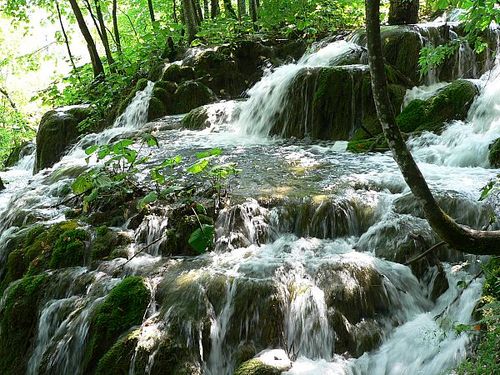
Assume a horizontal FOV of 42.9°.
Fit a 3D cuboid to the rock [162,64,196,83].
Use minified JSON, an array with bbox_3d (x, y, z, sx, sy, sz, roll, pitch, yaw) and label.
[{"bbox_3d":[-0.965,-1.561,8.700,0.451,0.241,0.420,0,11,0],"label":"rock"}]

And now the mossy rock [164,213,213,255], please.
[{"bbox_3d":[-0.435,0.340,4.500,0.357,0.291,0.320,0,11,0],"label":"mossy rock"}]

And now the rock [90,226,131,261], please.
[{"bbox_3d":[-0.966,0.388,4.400,0.269,0.231,0.270,0,11,0],"label":"rock"}]

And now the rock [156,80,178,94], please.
[{"bbox_3d":[-1.091,-1.306,8.300,0.304,0.179,0.320,0,11,0],"label":"rock"}]

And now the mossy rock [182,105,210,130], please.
[{"bbox_3d":[-0.631,-0.826,7.500,0.321,0.301,0.360,0,11,0],"label":"mossy rock"}]

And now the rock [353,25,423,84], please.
[{"bbox_3d":[1.861,-1.786,8.600,0.919,0.769,0.850,0,11,0],"label":"rock"}]

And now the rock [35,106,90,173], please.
[{"bbox_3d":[-1.829,-0.468,6.200,0.530,0.631,0.550,0,11,0],"label":"rock"}]

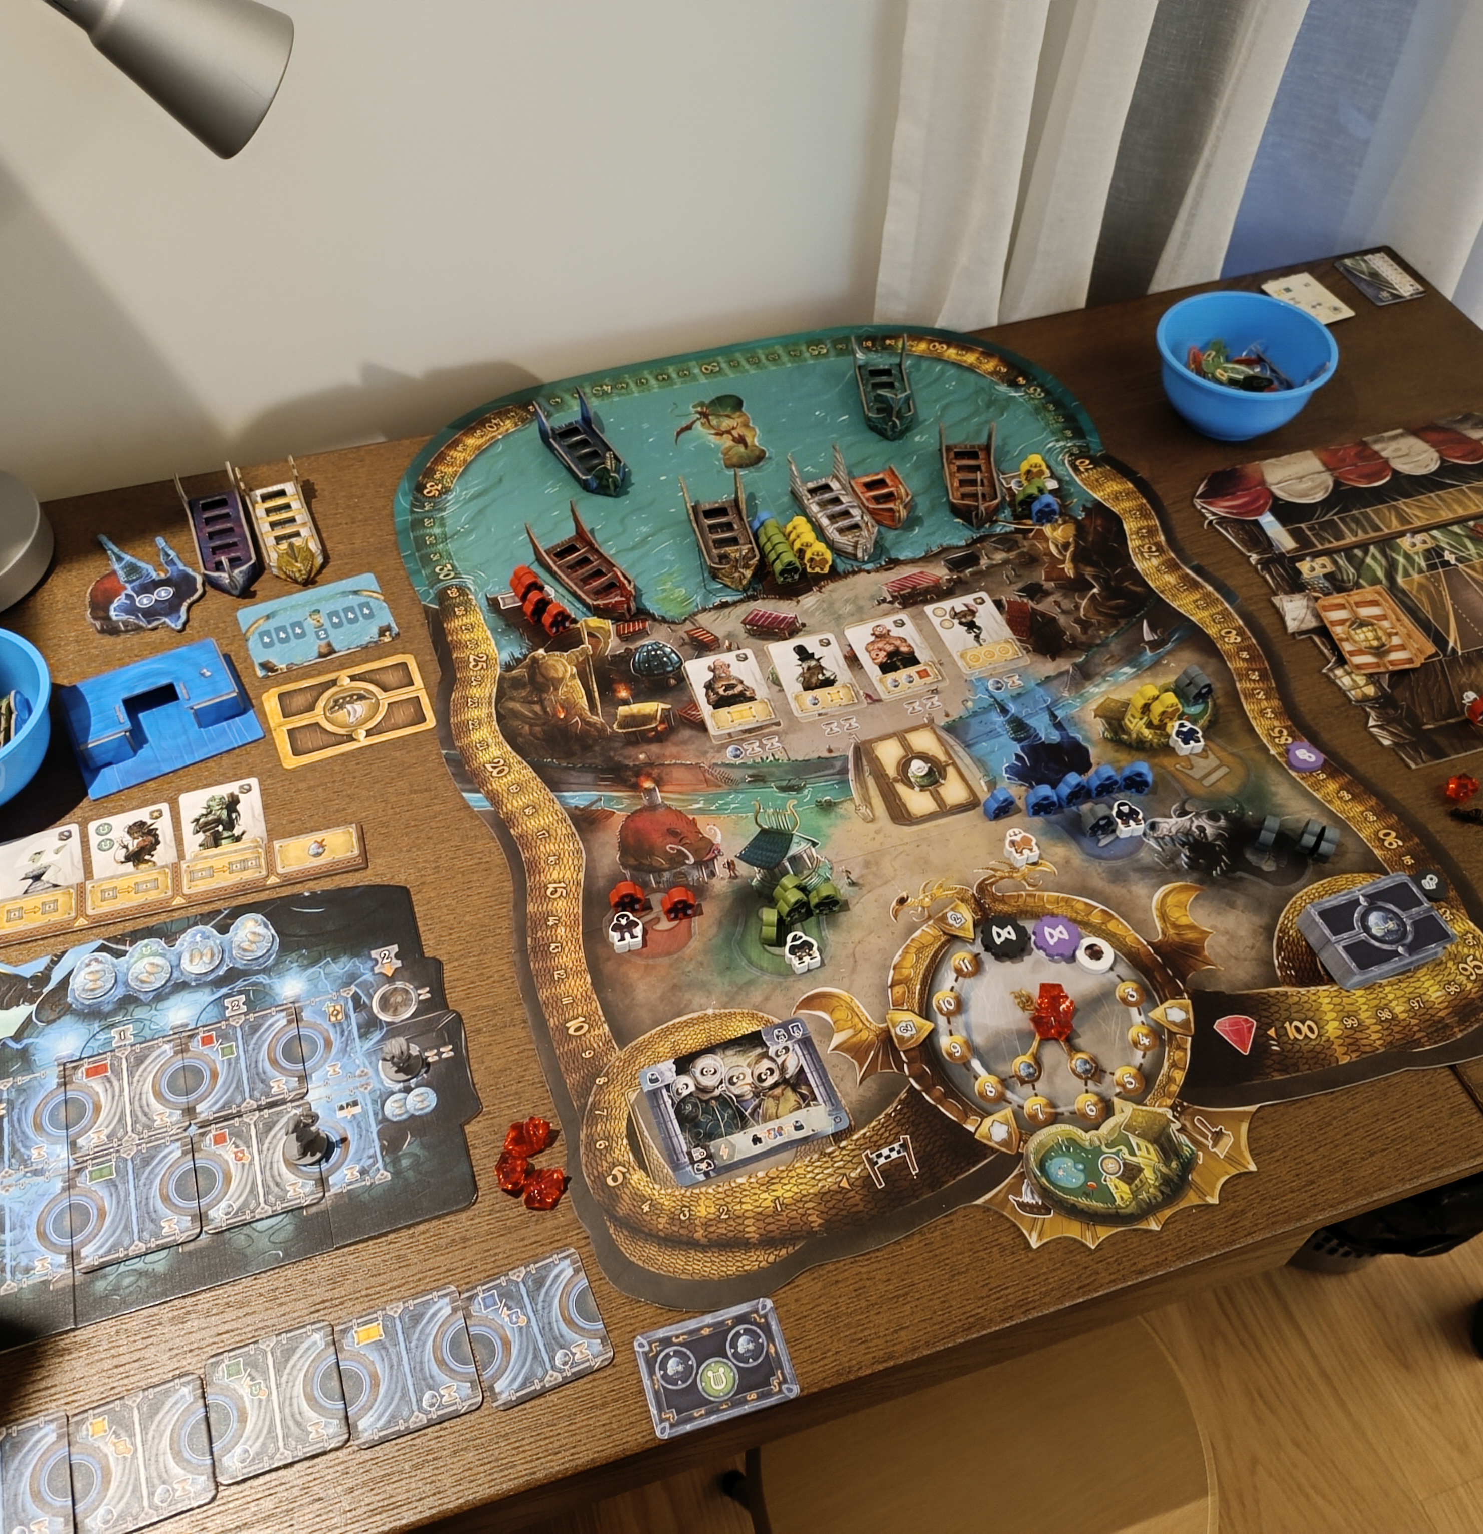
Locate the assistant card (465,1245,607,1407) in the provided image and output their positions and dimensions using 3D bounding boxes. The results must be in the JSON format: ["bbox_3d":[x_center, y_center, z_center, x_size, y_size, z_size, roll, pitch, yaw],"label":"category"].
[{"bbox_3d":[-0.087,0.240,0.609,0.053,0.002,0.052,-17,54,-14],"label":"assistant card"}]

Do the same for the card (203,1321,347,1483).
[{"bbox_3d":[-0.193,0.262,0.590,0.053,0.002,0.052,-15,54,-12],"label":"card"}]

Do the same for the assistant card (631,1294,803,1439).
[{"bbox_3d":[-0.010,0.254,0.600,0.061,0.002,0.042,-12,53,-11],"label":"assistant card"}]

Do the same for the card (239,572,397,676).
[{"bbox_3d":[-0.257,-0.087,0.862,0.087,0.002,0.060,-19,55,-15],"label":"card"}]

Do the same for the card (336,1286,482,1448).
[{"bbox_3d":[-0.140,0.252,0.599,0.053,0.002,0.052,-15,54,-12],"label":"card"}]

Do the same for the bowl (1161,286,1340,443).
[{"bbox_3d":[0.340,-0.266,0.976,0.120,0.062,0.120,2,52,0],"label":"bowl"}]

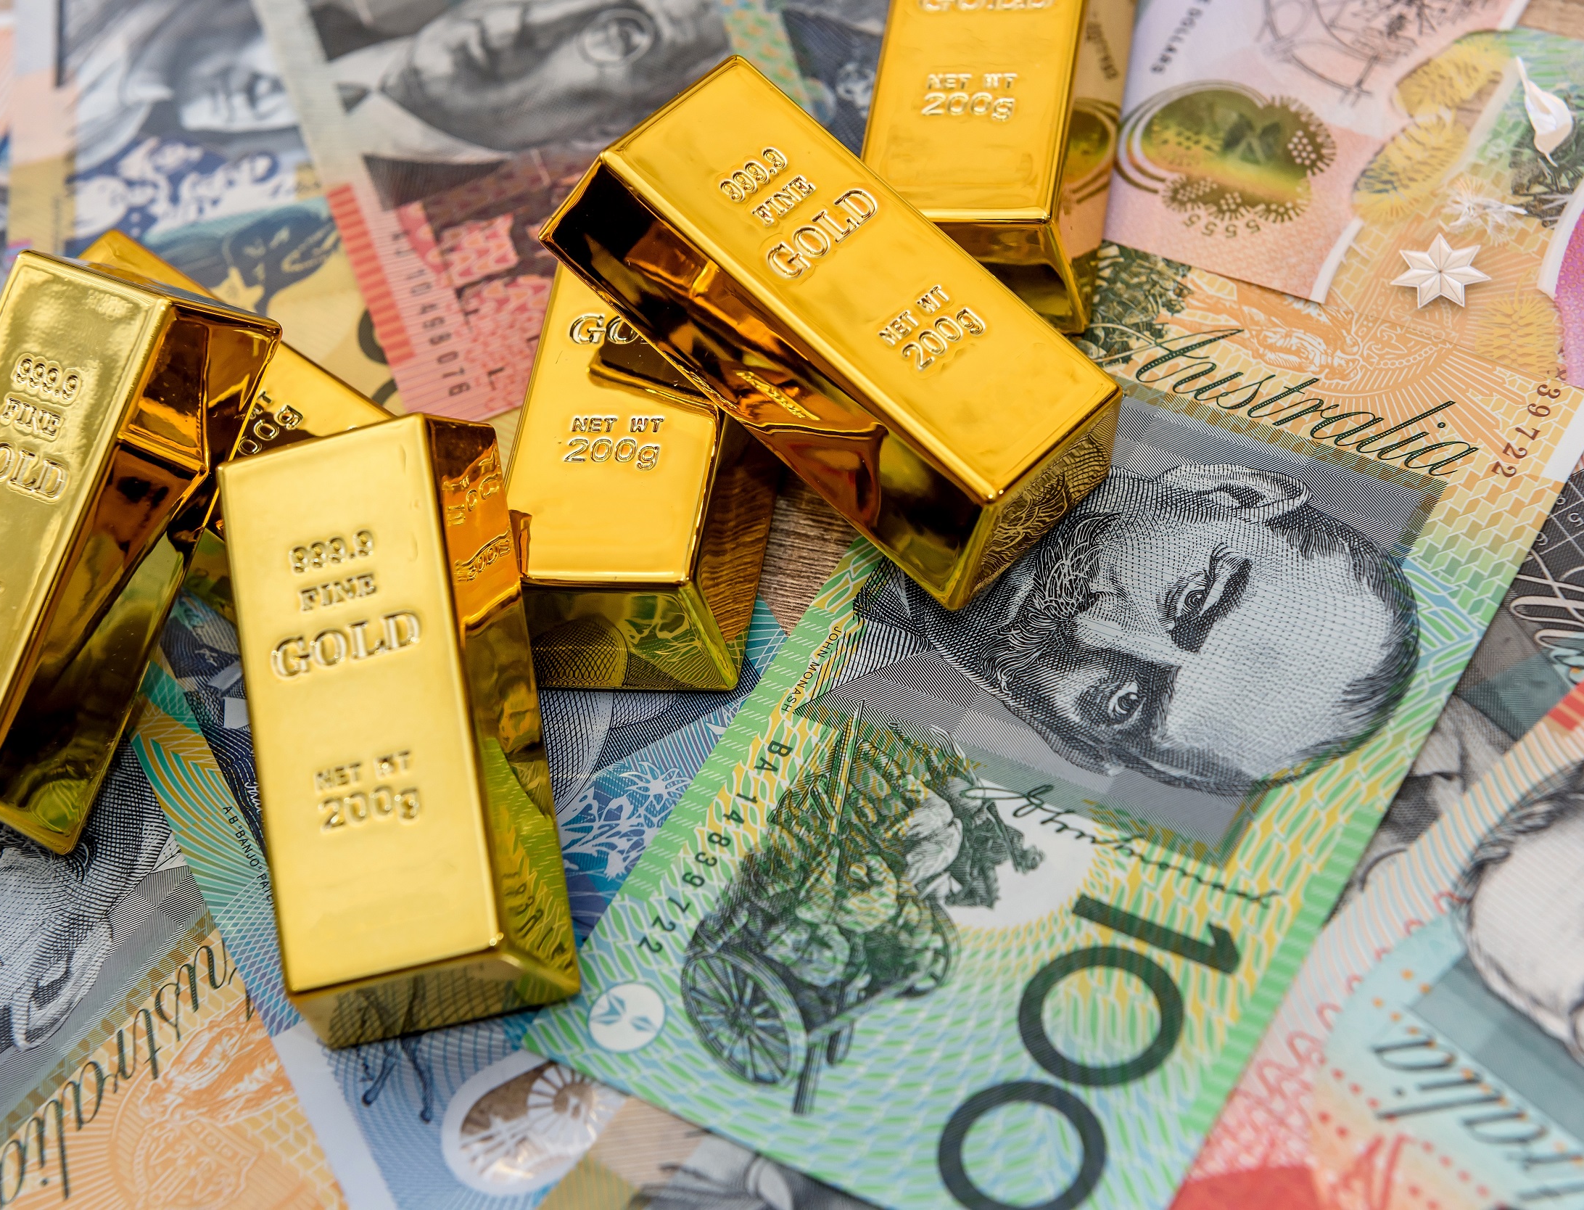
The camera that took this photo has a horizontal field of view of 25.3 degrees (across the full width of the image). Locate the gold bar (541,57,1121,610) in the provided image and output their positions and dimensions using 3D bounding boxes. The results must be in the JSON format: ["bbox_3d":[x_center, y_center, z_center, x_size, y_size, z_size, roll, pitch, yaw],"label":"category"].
[{"bbox_3d":[0.005,-0.030,0.364,0.059,0.016,0.026,42,59,11],"label":"gold bar"}]

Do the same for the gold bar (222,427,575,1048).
[{"bbox_3d":[-0.040,0.011,0.347,0.026,0.016,0.059,-13,73,12],"label":"gold bar"}]

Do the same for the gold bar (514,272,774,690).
[{"bbox_3d":[-0.016,-0.020,0.377,0.026,0.016,0.059,1,56,13],"label":"gold bar"}]

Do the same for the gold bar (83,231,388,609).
[{"bbox_3d":[-0.062,-0.018,0.385,0.059,0.016,0.026,33,68,29],"label":"gold bar"}]

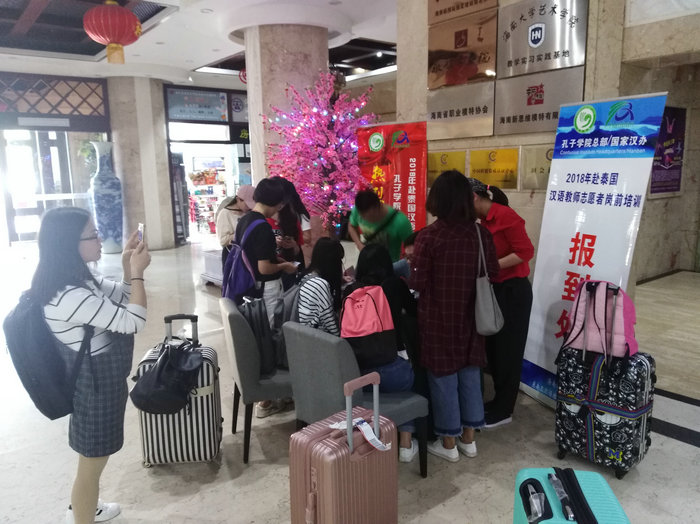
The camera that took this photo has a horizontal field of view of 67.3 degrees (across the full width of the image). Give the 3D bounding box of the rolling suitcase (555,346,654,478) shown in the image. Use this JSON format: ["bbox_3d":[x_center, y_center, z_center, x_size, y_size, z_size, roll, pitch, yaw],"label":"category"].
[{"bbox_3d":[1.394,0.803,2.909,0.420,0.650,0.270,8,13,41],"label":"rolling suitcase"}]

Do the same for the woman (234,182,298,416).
[{"bbox_3d":[-0.550,0.264,3.500,0.420,1.610,0.450,-6,10,-26],"label":"woman"}]

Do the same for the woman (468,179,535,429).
[{"bbox_3d":[0.925,0.275,3.354,0.440,1.560,0.430,-5,10,-22],"label":"woman"}]

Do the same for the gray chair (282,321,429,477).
[{"bbox_3d":[0.043,0.740,2.737,0.610,0.910,0.460,-9,12,-39],"label":"gray chair"}]

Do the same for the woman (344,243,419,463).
[{"bbox_3d":[0.208,0.517,2.979,0.460,1.250,0.650,4,11,28],"label":"woman"}]

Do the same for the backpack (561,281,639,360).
[{"bbox_3d":[1.360,0.290,2.850,0.320,0.375,0.180,5,11,33],"label":"backpack"}]

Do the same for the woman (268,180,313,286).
[{"bbox_3d":[-0.491,0.161,4.089,0.450,1.620,0.380,5,11,35],"label":"woman"}]

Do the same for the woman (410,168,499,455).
[{"bbox_3d":[0.594,0.315,2.988,0.480,1.630,0.380,-5,10,-22],"label":"woman"}]

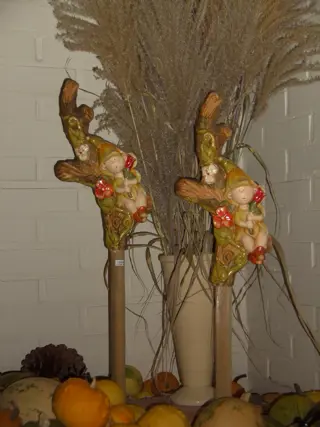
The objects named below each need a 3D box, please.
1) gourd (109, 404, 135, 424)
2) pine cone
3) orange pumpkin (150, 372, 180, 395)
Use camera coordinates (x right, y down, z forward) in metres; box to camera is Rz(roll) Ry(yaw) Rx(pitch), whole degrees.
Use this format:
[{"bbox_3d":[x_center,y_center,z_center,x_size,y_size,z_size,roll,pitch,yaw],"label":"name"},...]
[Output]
[{"bbox_3d":[-0.083,0.437,2.000,0.058,0.050,0.056,-1,-1,0],"label":"gourd"},{"bbox_3d":[-0.257,0.371,2.260,0.160,0.115,0.140,-1,-1,0],"label":"pine cone"},{"bbox_3d":[0.017,0.424,2.300,0.069,0.057,0.065,-1,-1,0],"label":"orange pumpkin"}]

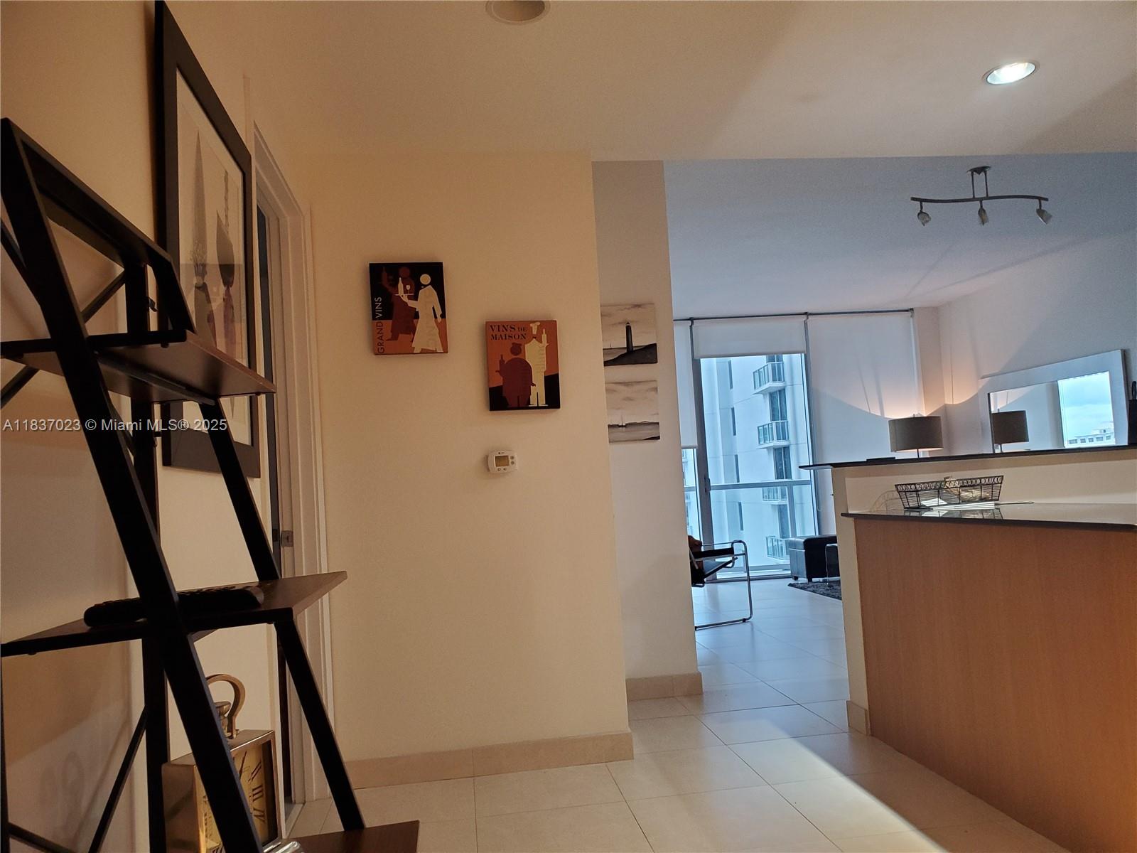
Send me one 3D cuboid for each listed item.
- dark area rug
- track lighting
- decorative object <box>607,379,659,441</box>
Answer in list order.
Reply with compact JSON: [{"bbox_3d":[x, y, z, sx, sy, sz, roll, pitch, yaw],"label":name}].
[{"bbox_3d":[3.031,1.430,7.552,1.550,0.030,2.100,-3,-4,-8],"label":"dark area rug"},{"bbox_3d":[2.477,-1.385,5.134,0.879,0.358,0.140,-3,-4,-7],"label":"track lighting"},{"bbox_3d":[0.309,-0.077,4.320,0.300,0.309,0.030,-3,-4,-8],"label":"decorative object"}]

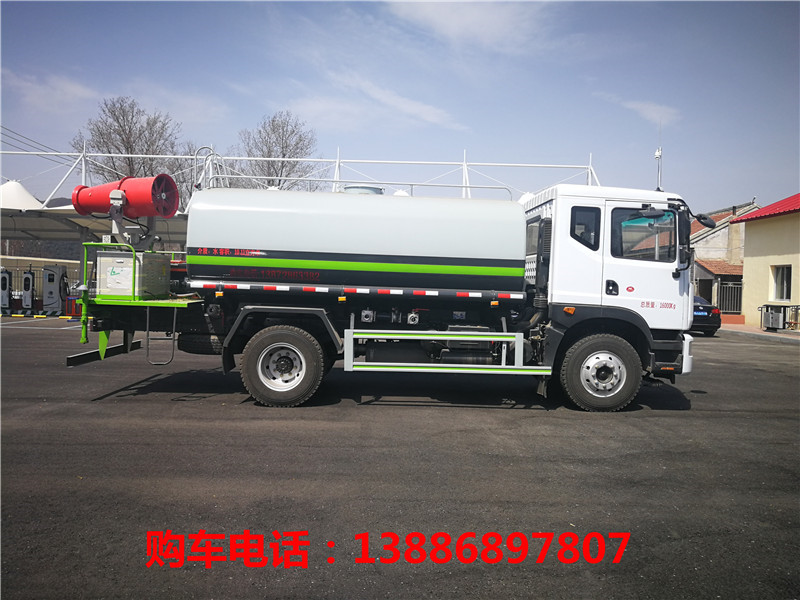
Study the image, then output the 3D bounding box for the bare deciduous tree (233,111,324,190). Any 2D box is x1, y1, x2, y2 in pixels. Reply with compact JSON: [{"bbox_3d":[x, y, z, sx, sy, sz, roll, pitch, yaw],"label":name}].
[{"bbox_3d":[-7.726,-5.572,39.093,5.750,12.550,5.750,2,1,0],"label":"bare deciduous tree"}]

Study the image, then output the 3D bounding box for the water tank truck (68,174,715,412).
[{"bbox_3d":[-0.239,-0.192,9.148,8.450,3.150,2.550,2,1,-3],"label":"water tank truck"}]

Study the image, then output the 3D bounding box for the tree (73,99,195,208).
[{"bbox_3d":[-16.333,-5.887,37.594,7.210,12.690,7.210,2,1,0],"label":"tree"}]

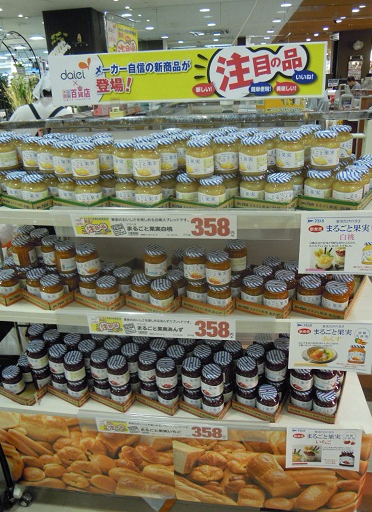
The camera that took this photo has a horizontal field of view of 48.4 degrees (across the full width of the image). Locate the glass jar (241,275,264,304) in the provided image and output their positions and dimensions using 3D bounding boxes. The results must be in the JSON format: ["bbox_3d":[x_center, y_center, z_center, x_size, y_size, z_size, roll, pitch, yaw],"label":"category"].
[{"bbox_3d":[0.210,0.115,1.293,0.072,0.093,0.072,-2,25,1],"label":"glass jar"}]

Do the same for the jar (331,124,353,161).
[{"bbox_3d":[0.445,-0.328,1.197,0.072,0.091,0.072,1,22,8],"label":"jar"}]

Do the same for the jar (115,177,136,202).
[{"bbox_3d":[-0.154,-0.174,1.122,0.072,0.091,0.072,-2,22,1],"label":"jar"}]

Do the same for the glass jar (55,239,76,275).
[{"bbox_3d":[-0.396,0.002,1.365,0.072,0.091,0.072,-2,23,1],"label":"glass jar"}]

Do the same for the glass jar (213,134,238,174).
[{"bbox_3d":[0.109,-0.276,1.124,0.072,0.093,0.072,0,25,6],"label":"glass jar"}]

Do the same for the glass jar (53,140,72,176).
[{"bbox_3d":[-0.358,-0.291,1.245,0.076,0.091,0.076,-3,25,1],"label":"glass jar"}]

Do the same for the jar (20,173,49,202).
[{"bbox_3d":[-0.442,-0.190,1.216,0.072,0.093,0.072,-5,25,-4],"label":"jar"}]

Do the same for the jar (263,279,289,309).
[{"bbox_3d":[0.280,0.130,1.290,0.076,0.091,0.076,4,26,16],"label":"jar"}]

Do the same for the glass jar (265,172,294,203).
[{"bbox_3d":[0.248,-0.169,1.100,0.072,0.093,0.072,-2,25,1],"label":"glass jar"}]

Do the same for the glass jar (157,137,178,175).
[{"bbox_3d":[-0.061,-0.295,1.215,0.076,0.091,0.076,-3,25,1],"label":"glass jar"}]

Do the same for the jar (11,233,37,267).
[{"bbox_3d":[-0.562,-0.018,1.437,0.072,0.093,0.072,-2,25,1],"label":"jar"}]

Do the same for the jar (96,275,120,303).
[{"bbox_3d":[-0.258,0.122,1.379,0.076,0.091,0.076,-3,25,1],"label":"jar"}]

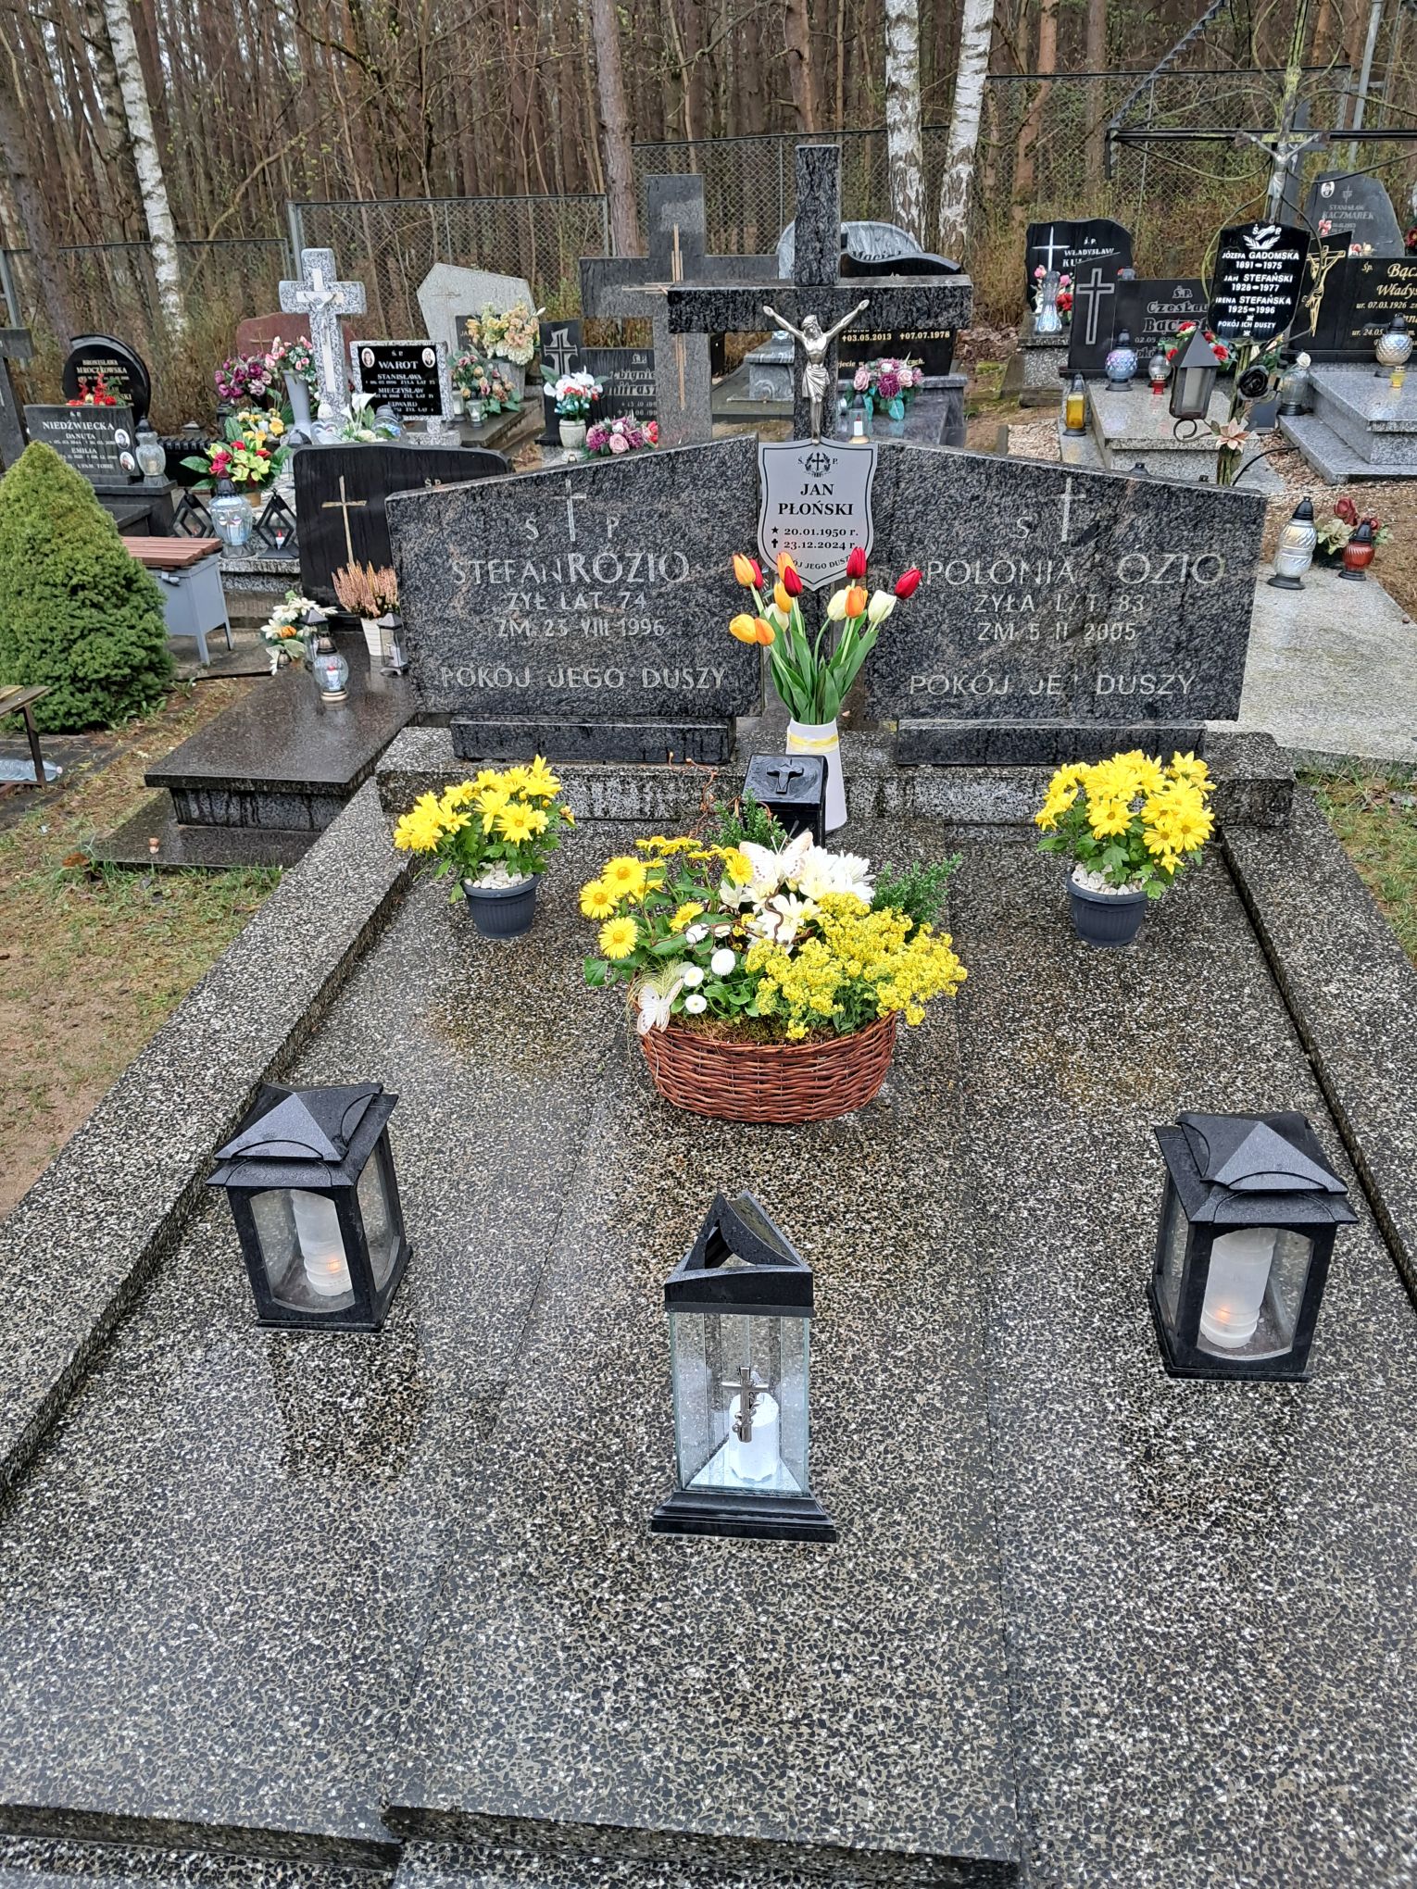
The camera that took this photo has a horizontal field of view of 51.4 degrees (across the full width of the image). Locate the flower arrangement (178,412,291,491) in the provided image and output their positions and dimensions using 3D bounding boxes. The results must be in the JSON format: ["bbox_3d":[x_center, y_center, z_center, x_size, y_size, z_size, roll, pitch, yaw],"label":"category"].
[{"bbox_3d":[-1.798,-1.871,5.585,0.380,0.290,0.290,1,29,7],"label":"flower arrangement"}]

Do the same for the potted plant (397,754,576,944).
[{"bbox_3d":[-0.360,-0.161,2.390,0.275,0.285,0.240,1,29,6],"label":"potted plant"}]

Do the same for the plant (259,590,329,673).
[{"bbox_3d":[-1.326,-1.010,4.702,0.220,0.245,0.200,1,29,7],"label":"plant"}]

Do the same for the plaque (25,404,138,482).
[{"bbox_3d":[-3.019,-2.421,7.100,0.500,0.340,0.080,-5,26,-6],"label":"plaque"}]

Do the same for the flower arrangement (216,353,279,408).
[{"bbox_3d":[-2.543,-3.095,8.100,0.340,0.290,0.270,-1,25,2],"label":"flower arrangement"}]

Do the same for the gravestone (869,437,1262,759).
[{"bbox_3d":[0.590,-0.575,2.494,0.640,0.545,0.120,1,29,7],"label":"gravestone"}]

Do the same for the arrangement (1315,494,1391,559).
[{"bbox_3d":[2.077,-1.344,4.750,0.240,0.210,0.200,3,26,10],"label":"arrangement"}]

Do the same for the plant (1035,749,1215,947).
[{"bbox_3d":[0.643,-0.150,2.290,0.270,0.295,0.250,1,29,6],"label":"plant"}]

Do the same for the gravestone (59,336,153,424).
[{"bbox_3d":[-3.736,-3.495,9.149,0.550,0.550,0.130,3,29,10],"label":"gravestone"}]

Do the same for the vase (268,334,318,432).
[{"bbox_3d":[-1.976,-2.674,7.053,0.245,0.440,0.230,1,29,7],"label":"vase"}]

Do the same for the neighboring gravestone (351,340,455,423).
[{"bbox_3d":[-1.455,-2.659,6.948,0.450,0.358,0.090,3,29,10],"label":"neighboring gravestone"}]

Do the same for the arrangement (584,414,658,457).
[{"bbox_3d":[-0.411,-2.381,6.900,0.340,0.210,0.270,1,26,6],"label":"arrangement"}]

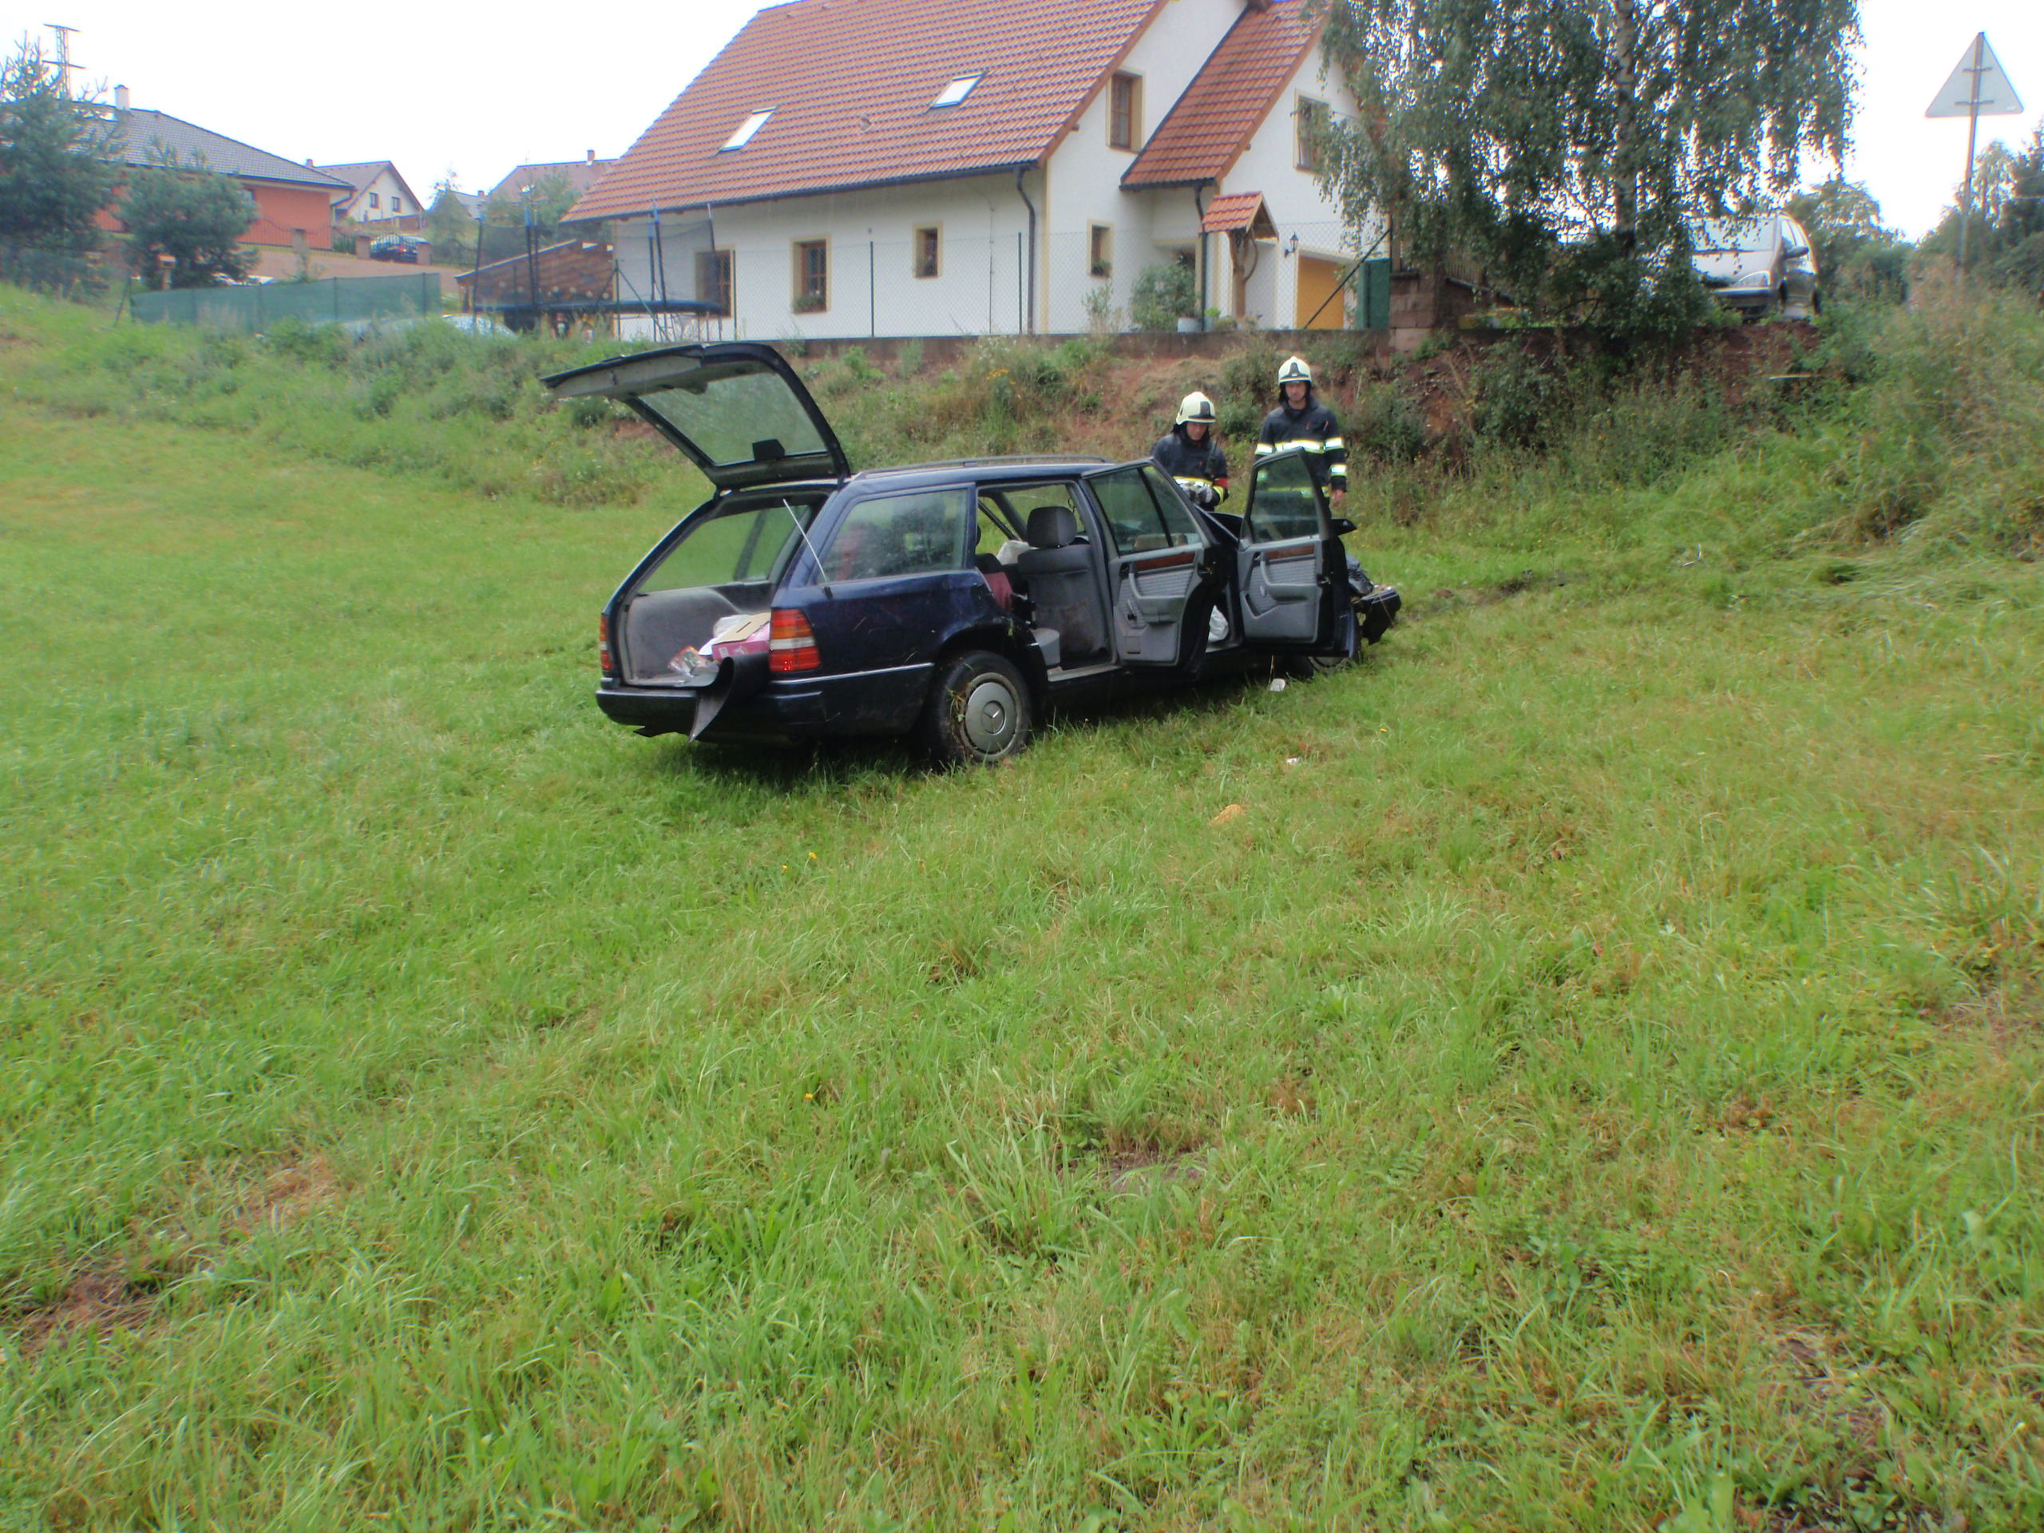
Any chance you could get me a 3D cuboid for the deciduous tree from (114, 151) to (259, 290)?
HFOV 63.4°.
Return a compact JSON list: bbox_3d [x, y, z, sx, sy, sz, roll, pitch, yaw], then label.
[{"bbox_3d":[-25.232,-16.346,50.000,4.200,4.700,4.100,0,11,0],"label":"deciduous tree"}]

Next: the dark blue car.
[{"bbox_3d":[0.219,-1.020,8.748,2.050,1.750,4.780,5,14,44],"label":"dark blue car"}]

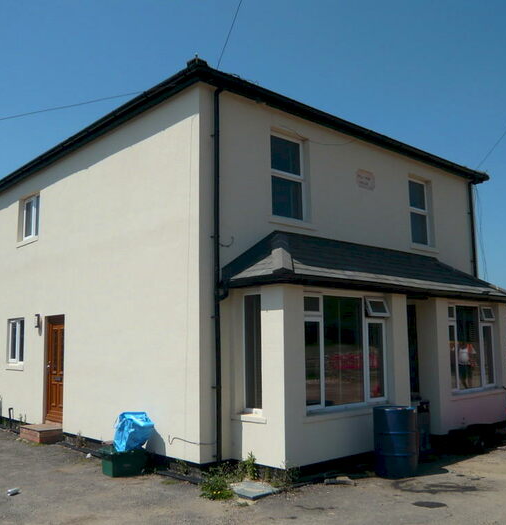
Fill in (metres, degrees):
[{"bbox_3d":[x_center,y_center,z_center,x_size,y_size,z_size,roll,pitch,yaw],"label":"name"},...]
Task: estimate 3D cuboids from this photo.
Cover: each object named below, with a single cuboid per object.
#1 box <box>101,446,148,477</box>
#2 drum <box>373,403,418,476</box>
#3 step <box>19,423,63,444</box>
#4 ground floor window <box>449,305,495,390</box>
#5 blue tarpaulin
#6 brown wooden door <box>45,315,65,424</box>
[{"bbox_3d":[-1.815,2.802,7.999,0.530,0.320,0.400,4,-9,-30],"label":"box"},{"bbox_3d":[1.949,2.438,7.716,0.585,0.870,0.585,-1,-8,0],"label":"drum"},{"bbox_3d":[-4.091,3.309,10.984,0.440,0.220,0.920,6,-10,-42],"label":"step"},{"bbox_3d":[4.263,1.643,11.006,1.670,1.600,0.140,6,-10,-42],"label":"ground floor window"},{"bbox_3d":[-1.709,2.438,8.193,0.500,0.560,0.420,3,-9,-27],"label":"blue tarpaulin"},{"bbox_3d":[-3.907,2.122,11.372,0.100,2.080,0.890,6,-10,-42],"label":"brown wooden door"}]

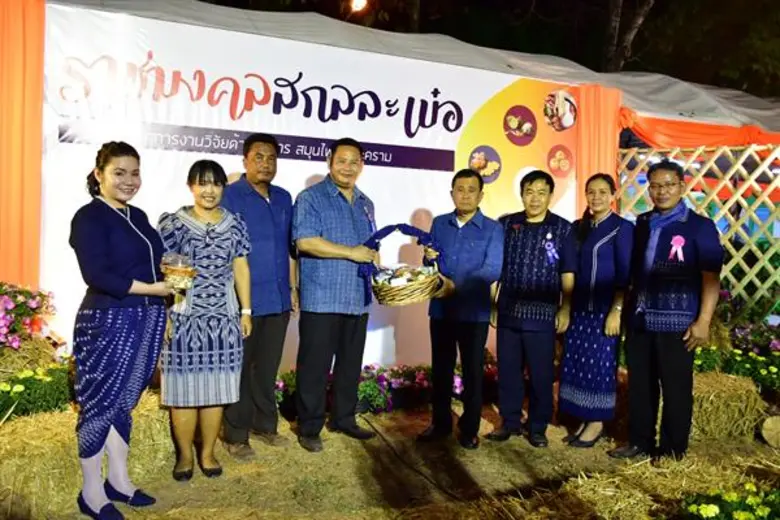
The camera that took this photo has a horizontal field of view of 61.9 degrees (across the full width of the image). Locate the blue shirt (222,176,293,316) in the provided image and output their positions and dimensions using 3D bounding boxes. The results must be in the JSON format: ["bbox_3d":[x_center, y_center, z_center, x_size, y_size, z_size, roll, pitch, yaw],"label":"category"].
[{"bbox_3d":[-0.740,-0.075,3.630,0.470,0.750,0.320,0,0,-36],"label":"blue shirt"}]

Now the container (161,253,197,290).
[{"bbox_3d":[-0.872,0.047,2.680,0.140,0.145,0.140,6,2,-40],"label":"container"}]

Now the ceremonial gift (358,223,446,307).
[{"bbox_3d":[0.069,0.025,3.600,0.460,0.450,0.330,1,0,-3],"label":"ceremonial gift"}]

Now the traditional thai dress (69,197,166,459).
[{"bbox_3d":[-1.187,0.290,2.830,0.360,1.110,0.420,1,1,38],"label":"traditional thai dress"}]

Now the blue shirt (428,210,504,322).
[{"bbox_3d":[0.450,0.038,3.820,0.450,0.650,0.340,1,0,26],"label":"blue shirt"}]

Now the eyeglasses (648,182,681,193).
[{"bbox_3d":[1.505,-0.393,3.550,0.145,0.047,0.140,1,1,40],"label":"eyeglasses"}]

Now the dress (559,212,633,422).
[{"bbox_3d":[1.220,0.342,3.860,0.440,1.220,0.330,1,0,28],"label":"dress"}]

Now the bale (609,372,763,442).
[{"bbox_3d":[1.938,0.932,4.220,0.840,0.350,0.460,1,0,20],"label":"bale"}]

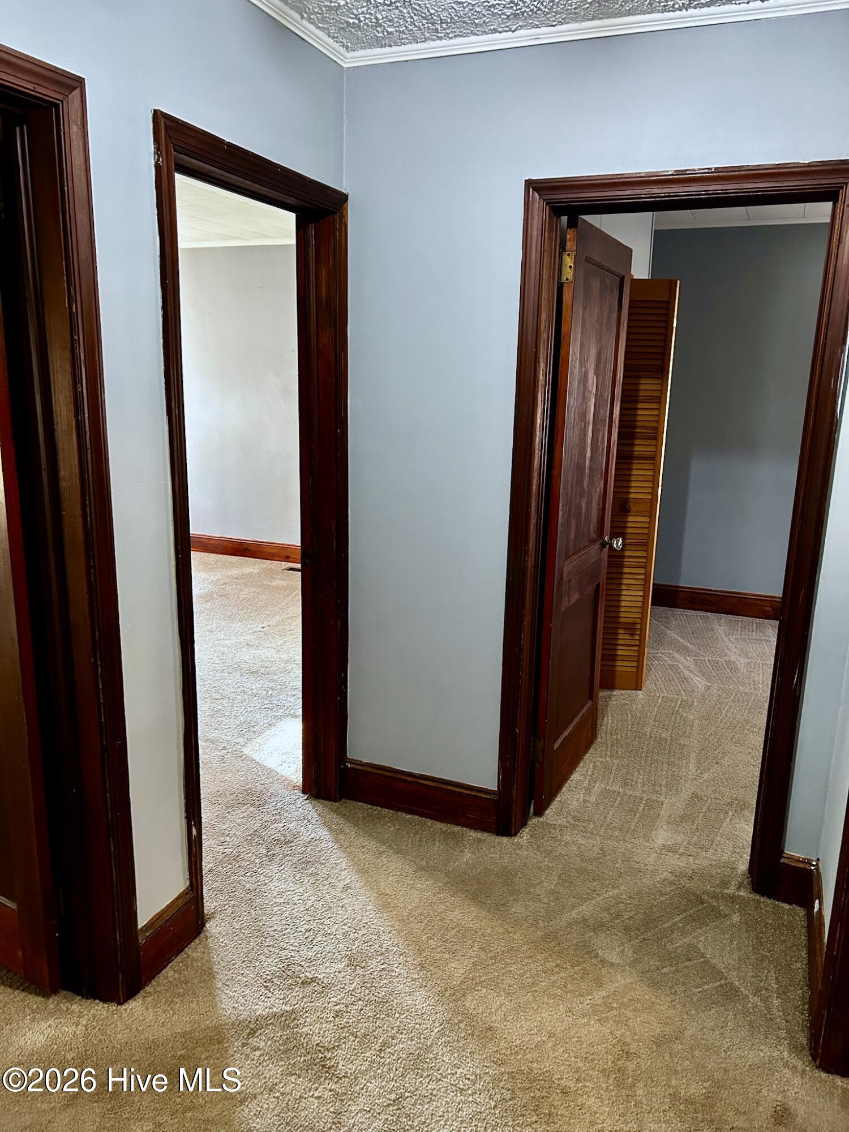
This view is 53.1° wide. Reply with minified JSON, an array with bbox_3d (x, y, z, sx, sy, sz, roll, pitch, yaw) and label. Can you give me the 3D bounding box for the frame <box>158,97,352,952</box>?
[{"bbox_3d":[-0.521,-0.082,2.548,0.181,2.095,0.903,6,14,21],"label":"frame"}]

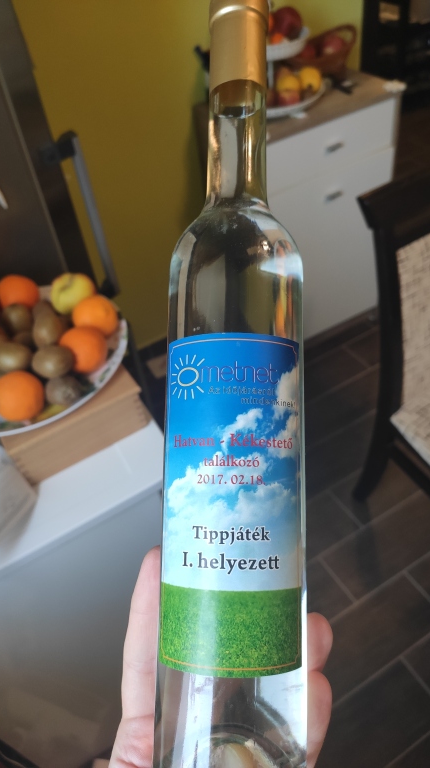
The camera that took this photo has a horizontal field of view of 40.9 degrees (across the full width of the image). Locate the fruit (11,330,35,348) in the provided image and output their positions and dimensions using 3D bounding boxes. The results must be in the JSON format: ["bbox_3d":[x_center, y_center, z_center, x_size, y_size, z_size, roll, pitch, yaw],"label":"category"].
[{"bbox_3d":[-0.290,-0.060,0.893,0.055,0.043,0.044,-16,42,-7],"label":"fruit"}]

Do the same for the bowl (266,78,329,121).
[{"bbox_3d":[0.133,-0.758,1.530,0.320,0.070,0.320,-5,44,5],"label":"bowl"}]

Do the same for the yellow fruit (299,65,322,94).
[{"bbox_3d":[0.235,-0.758,1.437,0.062,0.065,0.062,-5,44,5],"label":"yellow fruit"}]

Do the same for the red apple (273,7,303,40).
[{"bbox_3d":[0.173,-0.846,1.356,0.072,0.072,0.072,-5,44,5],"label":"red apple"}]

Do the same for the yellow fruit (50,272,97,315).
[{"bbox_3d":[-0.235,-0.149,0.955,0.071,0.067,0.071,-9,41,0],"label":"yellow fruit"}]

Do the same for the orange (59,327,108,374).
[{"bbox_3d":[-0.193,-0.050,0.850,0.071,0.070,0.071,-5,44,5],"label":"orange"}]

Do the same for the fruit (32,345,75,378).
[{"bbox_3d":[-0.225,-0.031,0.800,0.060,0.047,0.049,-5,44,5],"label":"fruit"}]

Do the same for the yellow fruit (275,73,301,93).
[{"bbox_3d":[0.183,-0.749,1.438,0.062,0.060,0.062,-5,44,5],"label":"yellow fruit"}]

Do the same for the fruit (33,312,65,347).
[{"bbox_3d":[-0.249,-0.081,0.865,0.043,0.043,0.056,-16,42,-7],"label":"fruit"}]

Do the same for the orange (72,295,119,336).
[{"bbox_3d":[-0.185,-0.102,0.895,0.070,0.068,0.070,-9,41,0],"label":"orange"}]

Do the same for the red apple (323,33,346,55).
[{"bbox_3d":[0.326,-0.936,1.588,0.068,0.065,0.068,-5,44,5],"label":"red apple"}]

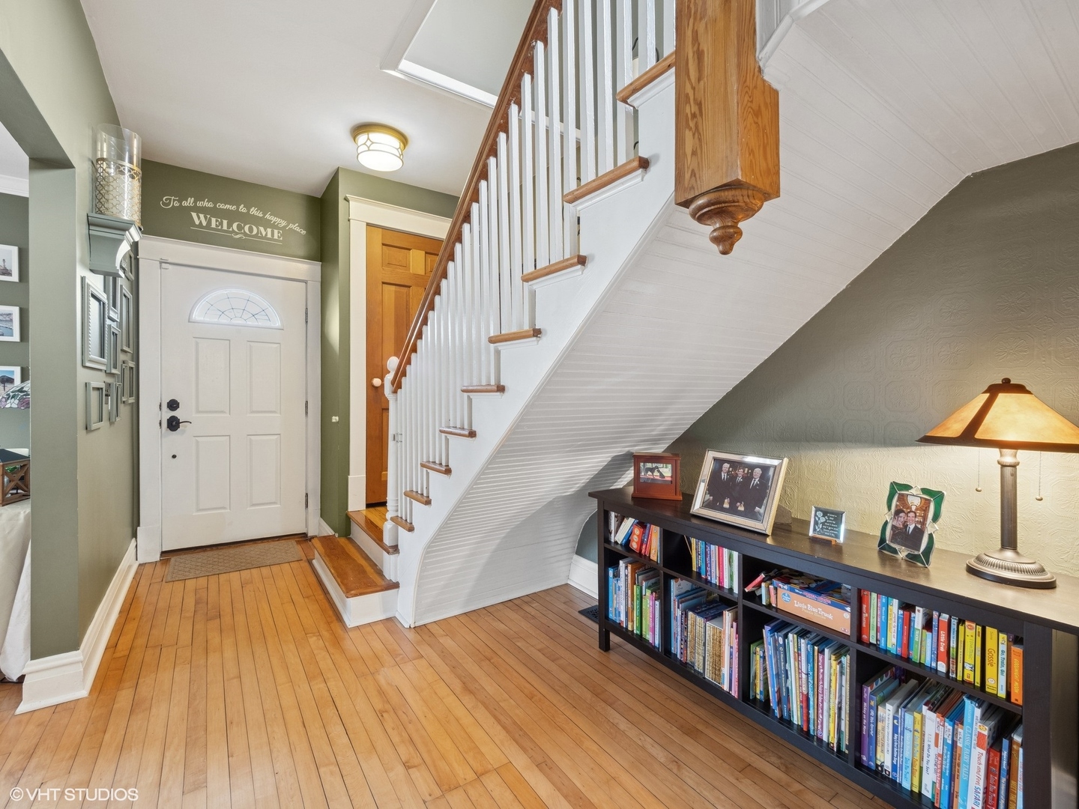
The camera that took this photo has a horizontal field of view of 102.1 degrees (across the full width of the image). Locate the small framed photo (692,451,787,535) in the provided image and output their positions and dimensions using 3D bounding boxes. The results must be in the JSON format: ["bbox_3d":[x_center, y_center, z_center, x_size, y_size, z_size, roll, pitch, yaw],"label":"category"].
[{"bbox_3d":[0.697,0.298,1.536,0.030,0.250,0.304,23,-11,-28],"label":"small framed photo"}]

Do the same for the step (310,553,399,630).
[{"bbox_3d":[-1.129,0.988,2.609,0.260,0.170,1.090,0,0,-35],"label":"step"}]

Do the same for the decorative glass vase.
[{"bbox_3d":[-1.826,-0.985,1.900,0.145,0.390,0.145,0,1,-37],"label":"decorative glass vase"}]

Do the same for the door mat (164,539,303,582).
[{"bbox_3d":[-2.084,1.063,3.013,0.745,0.012,0.490,0,0,-32],"label":"door mat"}]

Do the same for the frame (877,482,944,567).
[{"bbox_3d":[1.010,0.322,1.182,0.025,0.197,0.135,14,-3,-13],"label":"frame"}]

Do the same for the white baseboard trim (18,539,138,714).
[{"bbox_3d":[-2.240,0.983,2.213,0.181,0.180,1.639,0,1,-37],"label":"white baseboard trim"}]

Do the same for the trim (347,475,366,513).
[{"bbox_3d":[-1.305,0.626,3.116,0.120,0.255,0.030,0,0,-32],"label":"trim"}]

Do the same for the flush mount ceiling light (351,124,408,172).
[{"bbox_3d":[-1.005,-1.609,2.760,0.338,0.126,0.338,0,0,-32],"label":"flush mount ceiling light"}]

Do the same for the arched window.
[{"bbox_3d":[-2.261,-0.722,3.280,0.580,0.272,0.040,0,0,-32],"label":"arched window"}]

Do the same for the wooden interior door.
[{"bbox_3d":[-0.952,-0.287,3.405,0.760,2.030,0.045,0,0,-32],"label":"wooden interior door"}]

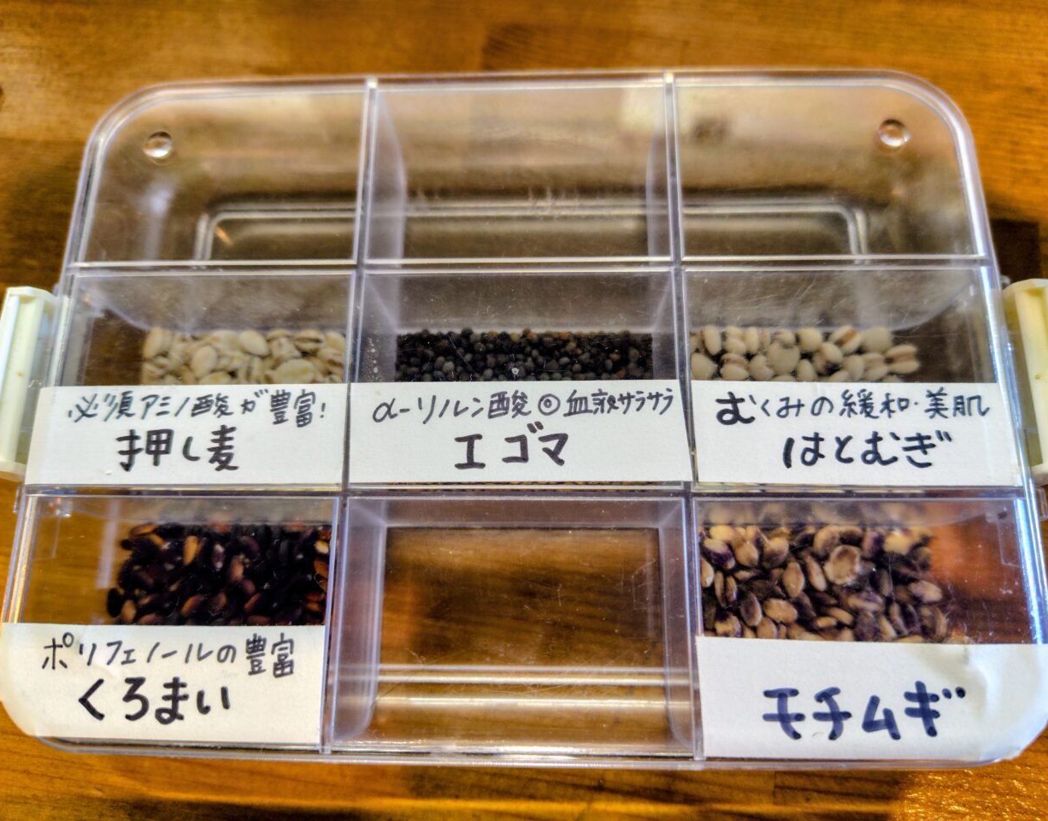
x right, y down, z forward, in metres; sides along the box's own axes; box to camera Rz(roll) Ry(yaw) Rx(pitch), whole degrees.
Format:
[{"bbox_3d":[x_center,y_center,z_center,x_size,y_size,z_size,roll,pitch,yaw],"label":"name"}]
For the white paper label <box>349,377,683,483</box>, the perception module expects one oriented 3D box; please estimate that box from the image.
[{"bbox_3d":[-0.001,0.004,0.129,0.061,0.002,0.018,0,75,2],"label":"white paper label"}]

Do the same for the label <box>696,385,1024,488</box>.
[{"bbox_3d":[0.058,0.004,0.128,0.055,0.002,0.018,1,75,2],"label":"label"}]

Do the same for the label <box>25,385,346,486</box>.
[{"bbox_3d":[-0.060,0.004,0.131,0.057,0.002,0.018,-1,75,2],"label":"label"}]

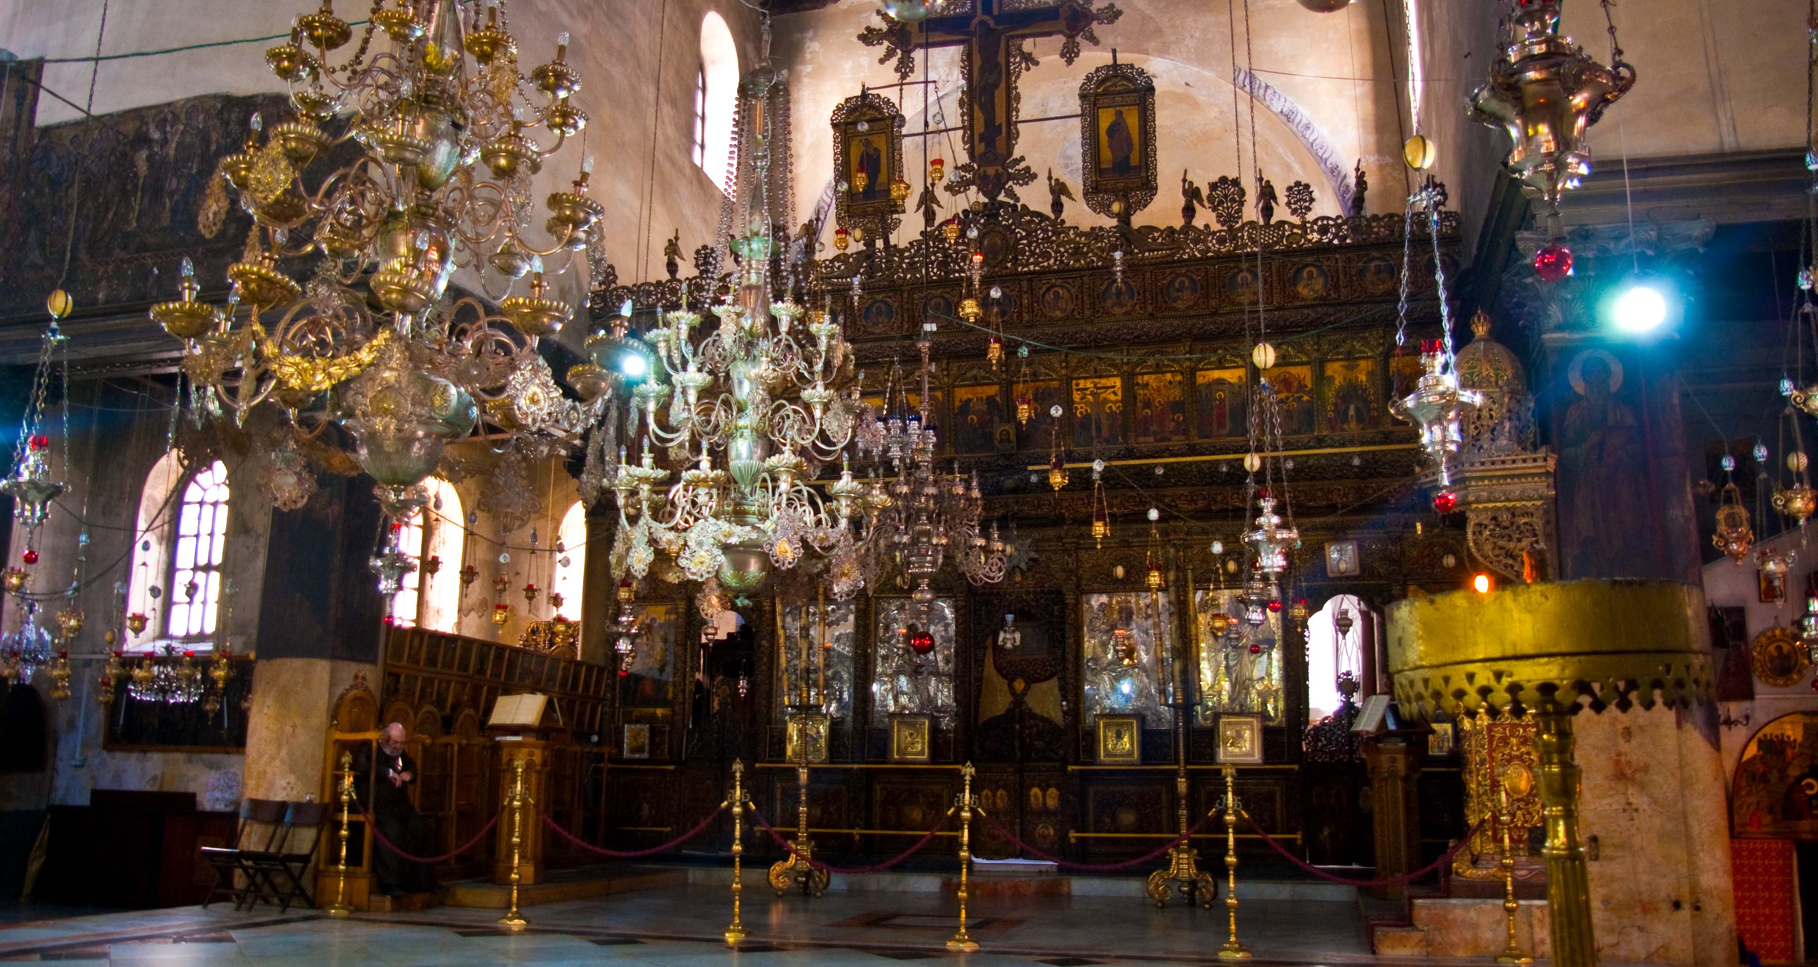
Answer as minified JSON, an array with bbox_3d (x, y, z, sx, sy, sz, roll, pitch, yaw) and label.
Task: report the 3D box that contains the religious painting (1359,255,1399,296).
[{"bbox_3d":[4.735,-2.098,13.774,0.380,0.420,0.050,-3,-12,15],"label":"religious painting"}]

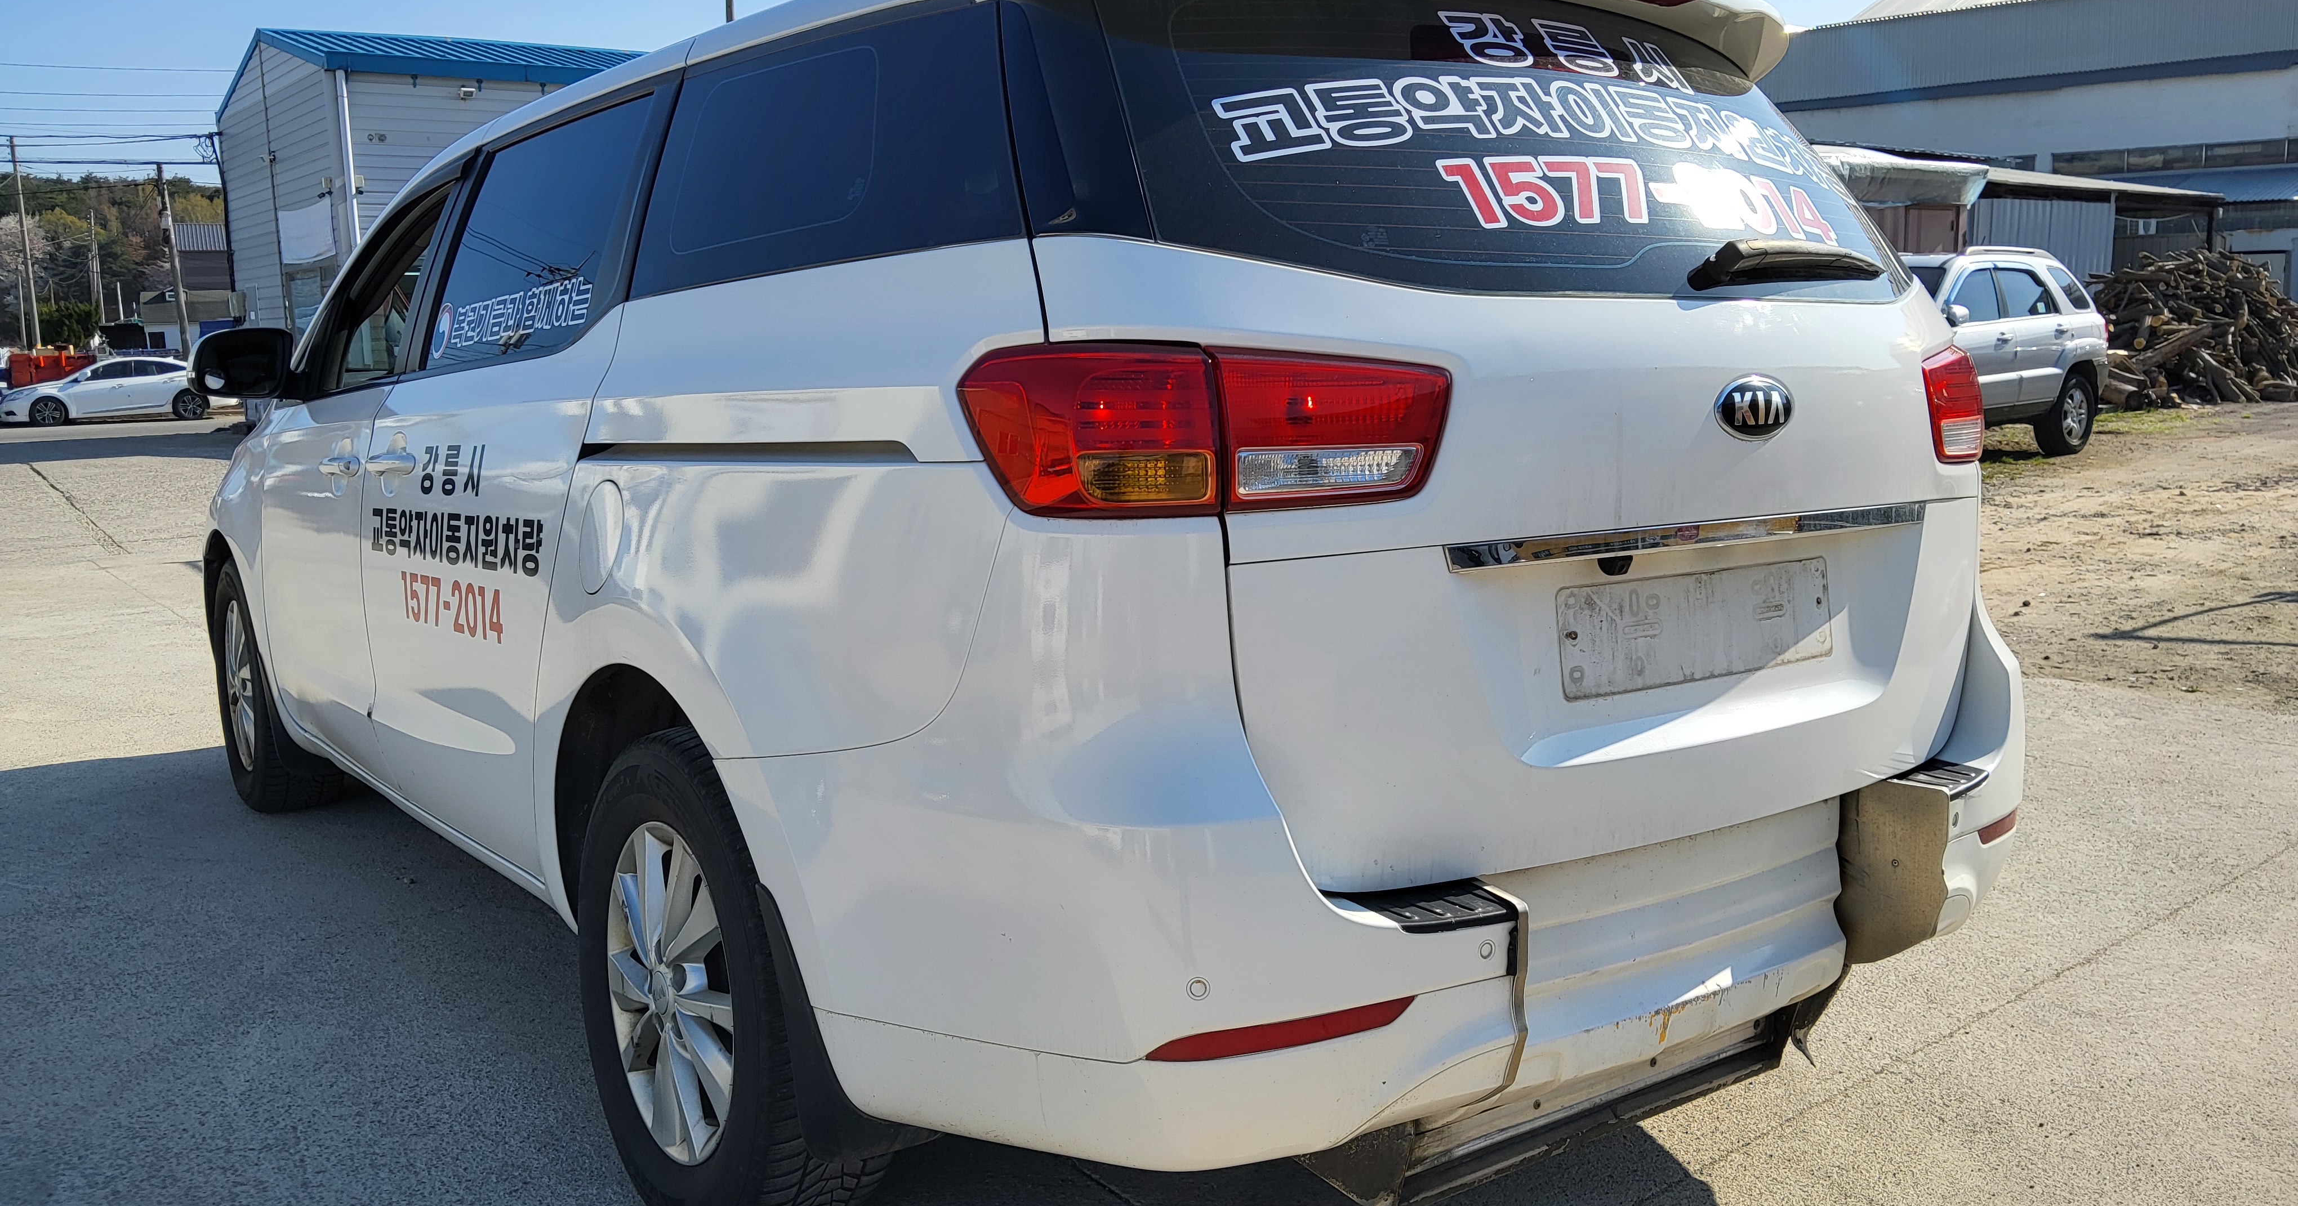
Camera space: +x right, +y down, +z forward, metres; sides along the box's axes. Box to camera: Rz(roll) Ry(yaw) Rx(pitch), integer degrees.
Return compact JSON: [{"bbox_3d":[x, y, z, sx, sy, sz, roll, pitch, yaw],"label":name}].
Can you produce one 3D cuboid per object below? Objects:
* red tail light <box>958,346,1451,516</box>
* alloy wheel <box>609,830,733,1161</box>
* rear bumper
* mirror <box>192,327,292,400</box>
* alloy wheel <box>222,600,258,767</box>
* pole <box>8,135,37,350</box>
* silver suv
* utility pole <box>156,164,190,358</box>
[{"bbox_3d":[0.062,-0.168,1.643,0.500,0.165,0.145,-4,8,-26],"label":"red tail light"},{"bbox_3d":[-0.600,0.519,2.354,0.150,0.460,0.460,-6,9,-37],"label":"alloy wheel"},{"bbox_3d":[0.510,0.182,2.247,1.950,0.680,0.730,-6,9,-37],"label":"rear bumper"},{"bbox_3d":[-2.030,-0.543,3.875,0.240,0.175,0.140,-6,9,-37],"label":"mirror"},{"bbox_3d":[-2.425,0.218,4.792,0.150,0.460,0.460,-6,9,-37],"label":"alloy wheel"},{"bbox_3d":[-47.174,-13.956,72.718,0.300,11.130,0.300,-4,8,-11],"label":"pole"},{"bbox_3d":[6.074,-2.039,14.226,4.350,1.690,1.830,-6,9,-35],"label":"silver suv"},{"bbox_3d":[-34.047,-11.061,60.542,0.300,8.430,0.300,-6,8,-11],"label":"utility pole"}]

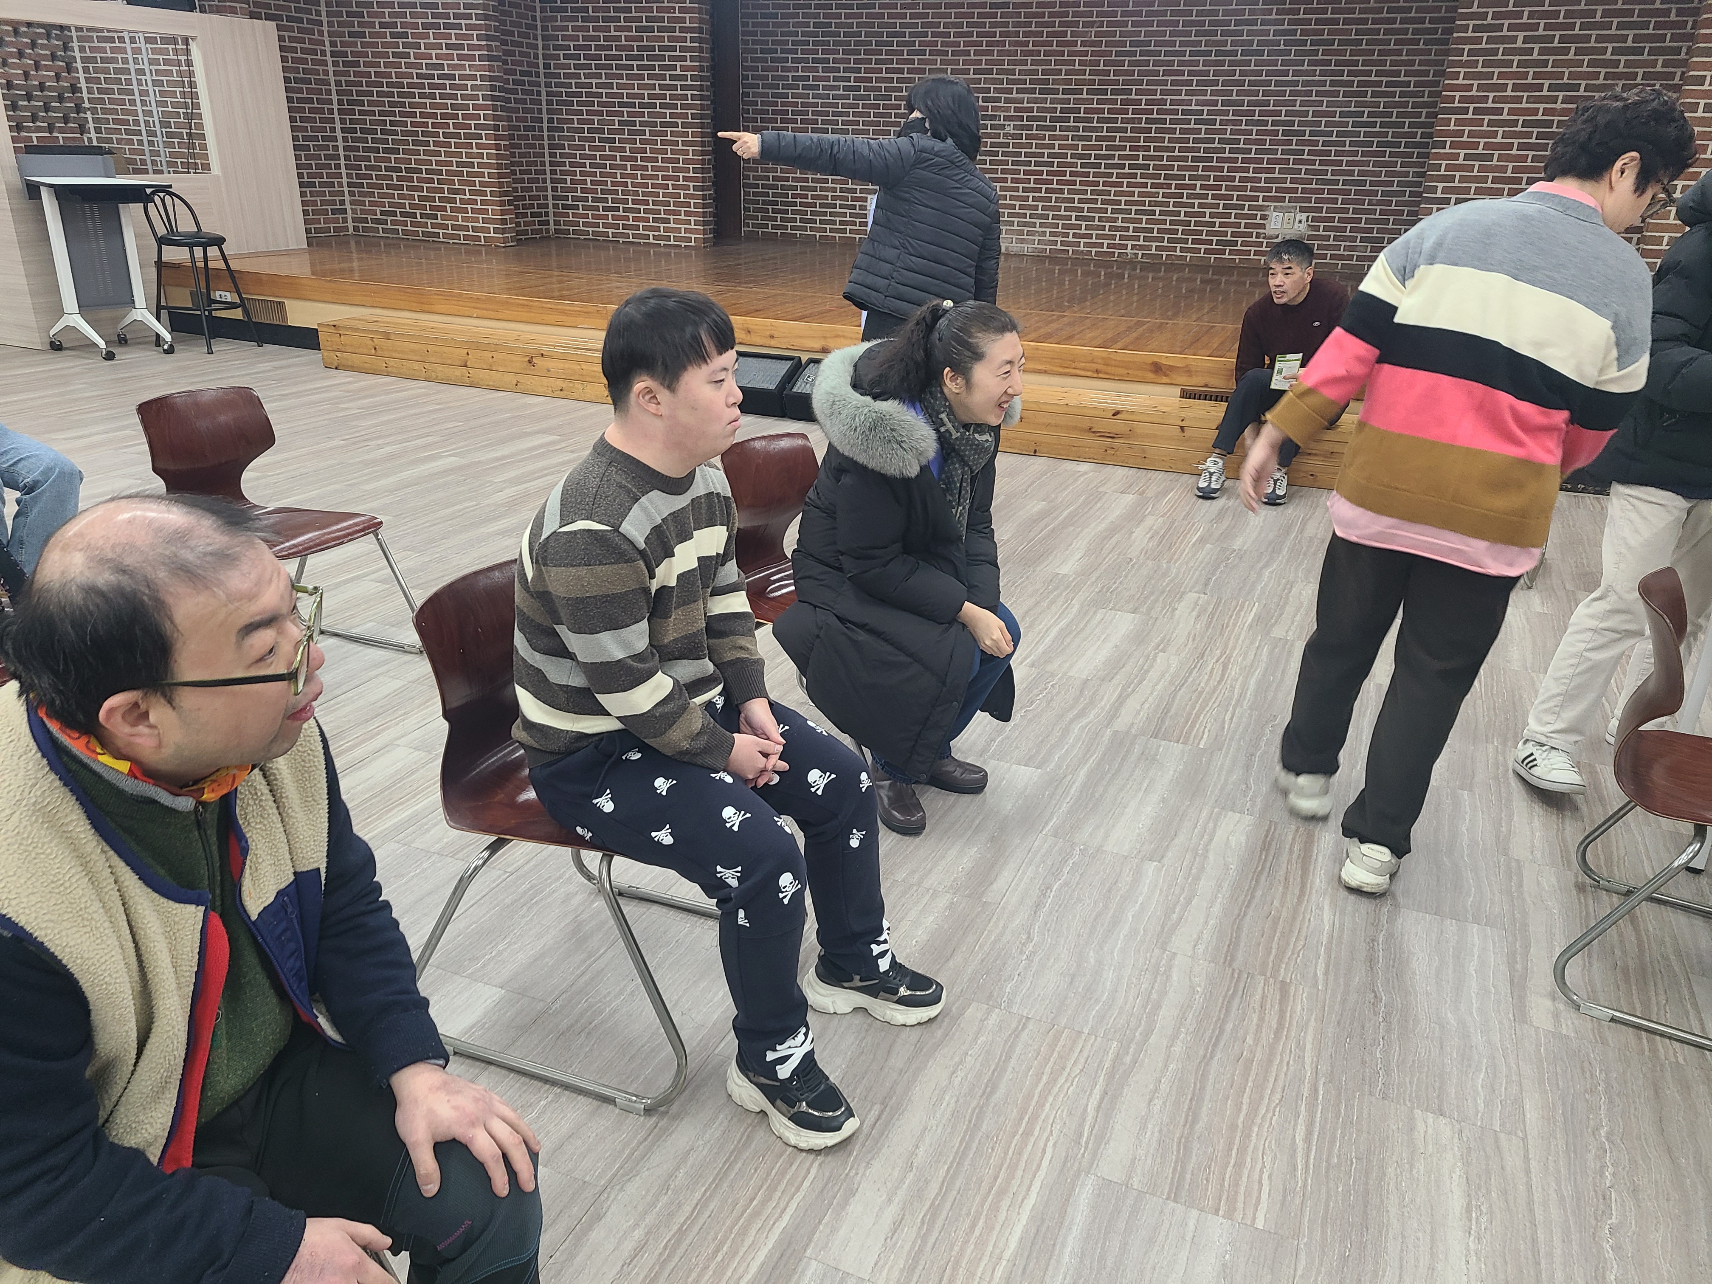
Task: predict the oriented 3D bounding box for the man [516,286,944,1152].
[{"bbox_3d":[-0.235,0.077,2.001,0.745,1.219,0.504,10,23,20],"label":"man"}]

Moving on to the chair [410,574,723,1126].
[{"bbox_3d":[-0.406,0.252,2.150,0.534,0.775,0.534,9,22,19],"label":"chair"}]

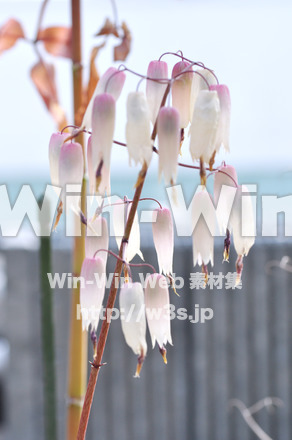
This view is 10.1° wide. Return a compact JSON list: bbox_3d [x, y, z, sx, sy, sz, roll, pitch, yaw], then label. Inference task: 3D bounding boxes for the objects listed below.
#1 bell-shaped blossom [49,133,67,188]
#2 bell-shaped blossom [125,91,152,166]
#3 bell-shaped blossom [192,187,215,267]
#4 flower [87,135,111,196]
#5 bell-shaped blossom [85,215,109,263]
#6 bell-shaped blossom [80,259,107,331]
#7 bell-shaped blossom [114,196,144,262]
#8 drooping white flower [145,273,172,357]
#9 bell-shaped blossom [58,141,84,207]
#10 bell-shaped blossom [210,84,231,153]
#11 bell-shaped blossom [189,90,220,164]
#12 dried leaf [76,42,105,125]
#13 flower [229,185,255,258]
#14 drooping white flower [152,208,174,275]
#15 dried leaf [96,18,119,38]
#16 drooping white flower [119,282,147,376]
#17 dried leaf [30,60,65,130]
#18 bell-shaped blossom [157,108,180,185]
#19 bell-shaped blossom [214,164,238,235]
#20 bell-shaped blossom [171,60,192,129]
[{"bbox_3d":[-0.043,-0.028,0.820,0.011,0.031,0.011,4,2,0],"label":"bell-shaped blossom"},{"bbox_3d":[-0.004,-0.043,0.785,0.012,0.036,0.012,-3,2,0],"label":"bell-shaped blossom"},{"bbox_3d":[0.034,0.005,0.955,0.013,0.043,0.013,0,2,0],"label":"bell-shaped blossom"},{"bbox_3d":[-0.028,-0.030,0.975,0.014,0.039,0.013,-2,2,0],"label":"flower"},{"bbox_3d":[-0.029,0.017,0.970,0.013,0.039,0.013,0,2,0],"label":"bell-shaped blossom"},{"bbox_3d":[-0.030,0.043,0.940,0.014,0.042,0.013,0,2,0],"label":"bell-shaped blossom"},{"bbox_3d":[-0.009,0.005,0.820,0.012,0.033,0.012,-8,2,0],"label":"bell-shaped blossom"},{"bbox_3d":[0.006,0.045,0.790,0.012,0.039,0.012,-4,2,0],"label":"drooping white flower"},{"bbox_3d":[-0.036,-0.022,0.805,0.012,0.032,0.012,-1,2,0],"label":"bell-shaped blossom"},{"bbox_3d":[0.036,-0.049,0.800,0.010,0.033,0.010,-2,2,0],"label":"bell-shaped blossom"},{"bbox_3d":[0.028,-0.044,0.785,0.013,0.035,0.013,4,2,0],"label":"bell-shaped blossom"},{"bbox_3d":[-0.030,-0.074,0.890,0.009,0.044,0.008,13,2,0],"label":"dried leaf"},{"bbox_3d":[0.056,0.001,0.950,0.014,0.042,0.013,-5,2,0],"label":"flower"},{"bbox_3d":[0.010,0.012,0.950,0.012,0.038,0.012,-5,2,0],"label":"drooping white flower"},{"bbox_3d":[-0.021,-0.103,0.890,0.013,0.011,0.009,0,2,0],"label":"dried leaf"},{"bbox_3d":[-0.005,0.052,0.785,0.012,0.045,0.012,-5,2,0],"label":"drooping white flower"},{"bbox_3d":[-0.055,-0.070,0.930,0.013,0.040,0.010,-14,2,0],"label":"dried leaf"},{"bbox_3d":[0.011,-0.035,0.780,0.010,0.036,0.010,0,2,0],"label":"bell-shaped blossom"},{"bbox_3d":[0.039,-0.010,0.810,0.011,0.034,0.011,1,2,0],"label":"bell-shaped blossom"},{"bbox_3d":[0.018,-0.061,0.810,0.011,0.033,0.011,0,2,0],"label":"bell-shaped blossom"}]

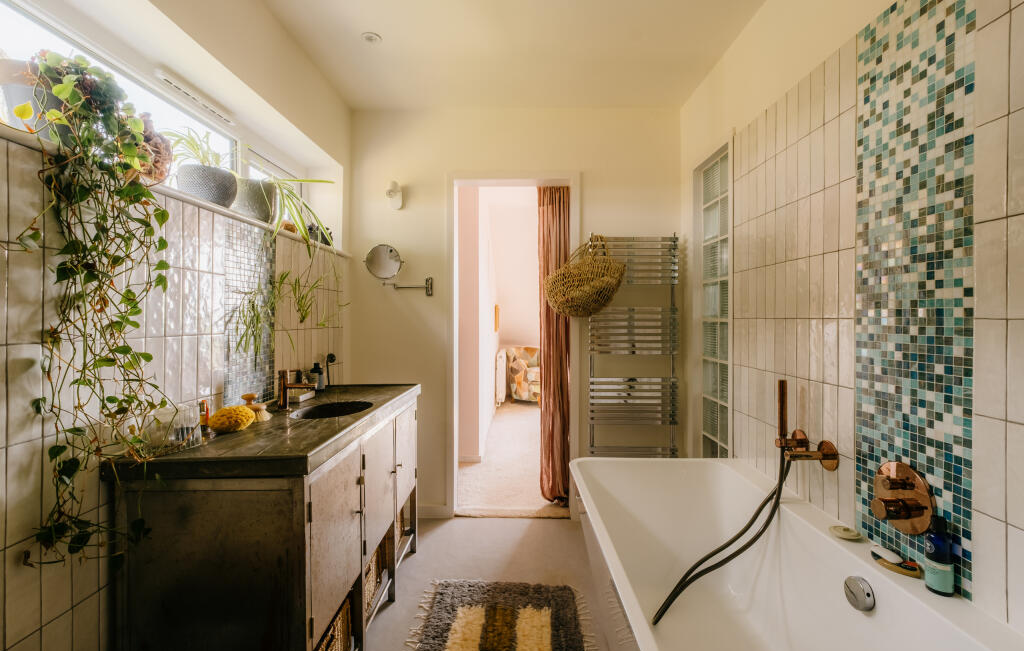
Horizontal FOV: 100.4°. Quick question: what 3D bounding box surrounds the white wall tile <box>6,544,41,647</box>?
[{"bbox_3d":[-1.006,0.540,0.877,0.010,0.200,0.060,0,0,2],"label":"white wall tile"}]

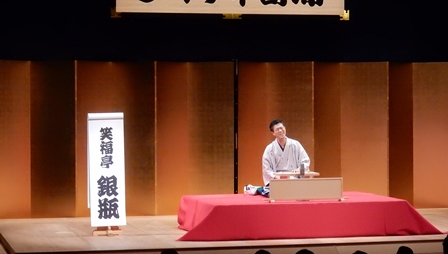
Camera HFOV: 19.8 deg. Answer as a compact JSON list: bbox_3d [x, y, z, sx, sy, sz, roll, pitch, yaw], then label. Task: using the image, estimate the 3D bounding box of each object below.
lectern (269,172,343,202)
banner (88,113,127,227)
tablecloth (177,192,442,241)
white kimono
[{"bbox_3d":[0.991,0.748,16.129,0.946,0.343,0.440,0,1,-14],"label":"lectern"},{"bbox_3d":[-1.441,0.531,15.861,0.460,1.401,0.140,0,1,-14],"label":"banner"},{"bbox_3d":[0.844,1.115,16.391,3.339,0.410,2.000,0,1,-14],"label":"tablecloth"},{"bbox_3d":[0.797,0.497,16.572,0.611,0.712,0.600,0,1,-14],"label":"white kimono"}]

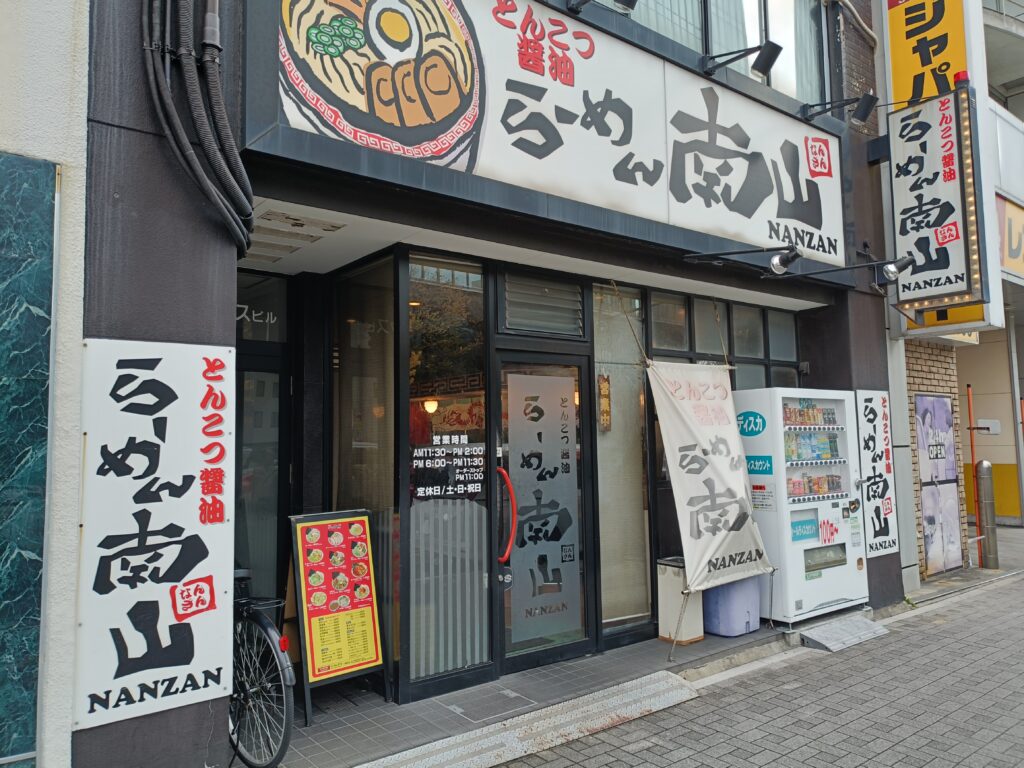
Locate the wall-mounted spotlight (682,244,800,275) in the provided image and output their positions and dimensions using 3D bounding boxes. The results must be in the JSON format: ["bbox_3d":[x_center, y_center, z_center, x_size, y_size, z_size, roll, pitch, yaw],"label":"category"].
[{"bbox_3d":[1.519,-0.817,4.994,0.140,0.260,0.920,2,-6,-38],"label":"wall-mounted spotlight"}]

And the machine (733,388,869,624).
[{"bbox_3d":[2.354,0.980,6.218,1.195,1.830,0.600,2,-6,-38],"label":"machine"}]

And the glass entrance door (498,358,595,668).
[{"bbox_3d":[0.238,0.828,5.041,0.840,2.050,0.070,2,-6,-38],"label":"glass entrance door"}]

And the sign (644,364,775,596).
[{"bbox_3d":[1.510,0.646,5.610,1.050,1.660,0.090,2,-16,-38],"label":"sign"}]

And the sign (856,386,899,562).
[{"bbox_3d":[3.361,0.812,6.802,0.597,1.500,0.020,2,-6,-38],"label":"sign"}]

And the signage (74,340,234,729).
[{"bbox_3d":[-1.460,0.582,3.068,0.597,1.503,0.020,2,-6,-38],"label":"signage"}]

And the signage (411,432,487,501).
[{"bbox_3d":[-0.388,0.514,4.569,0.537,0.402,0.010,2,-6,-38],"label":"signage"}]

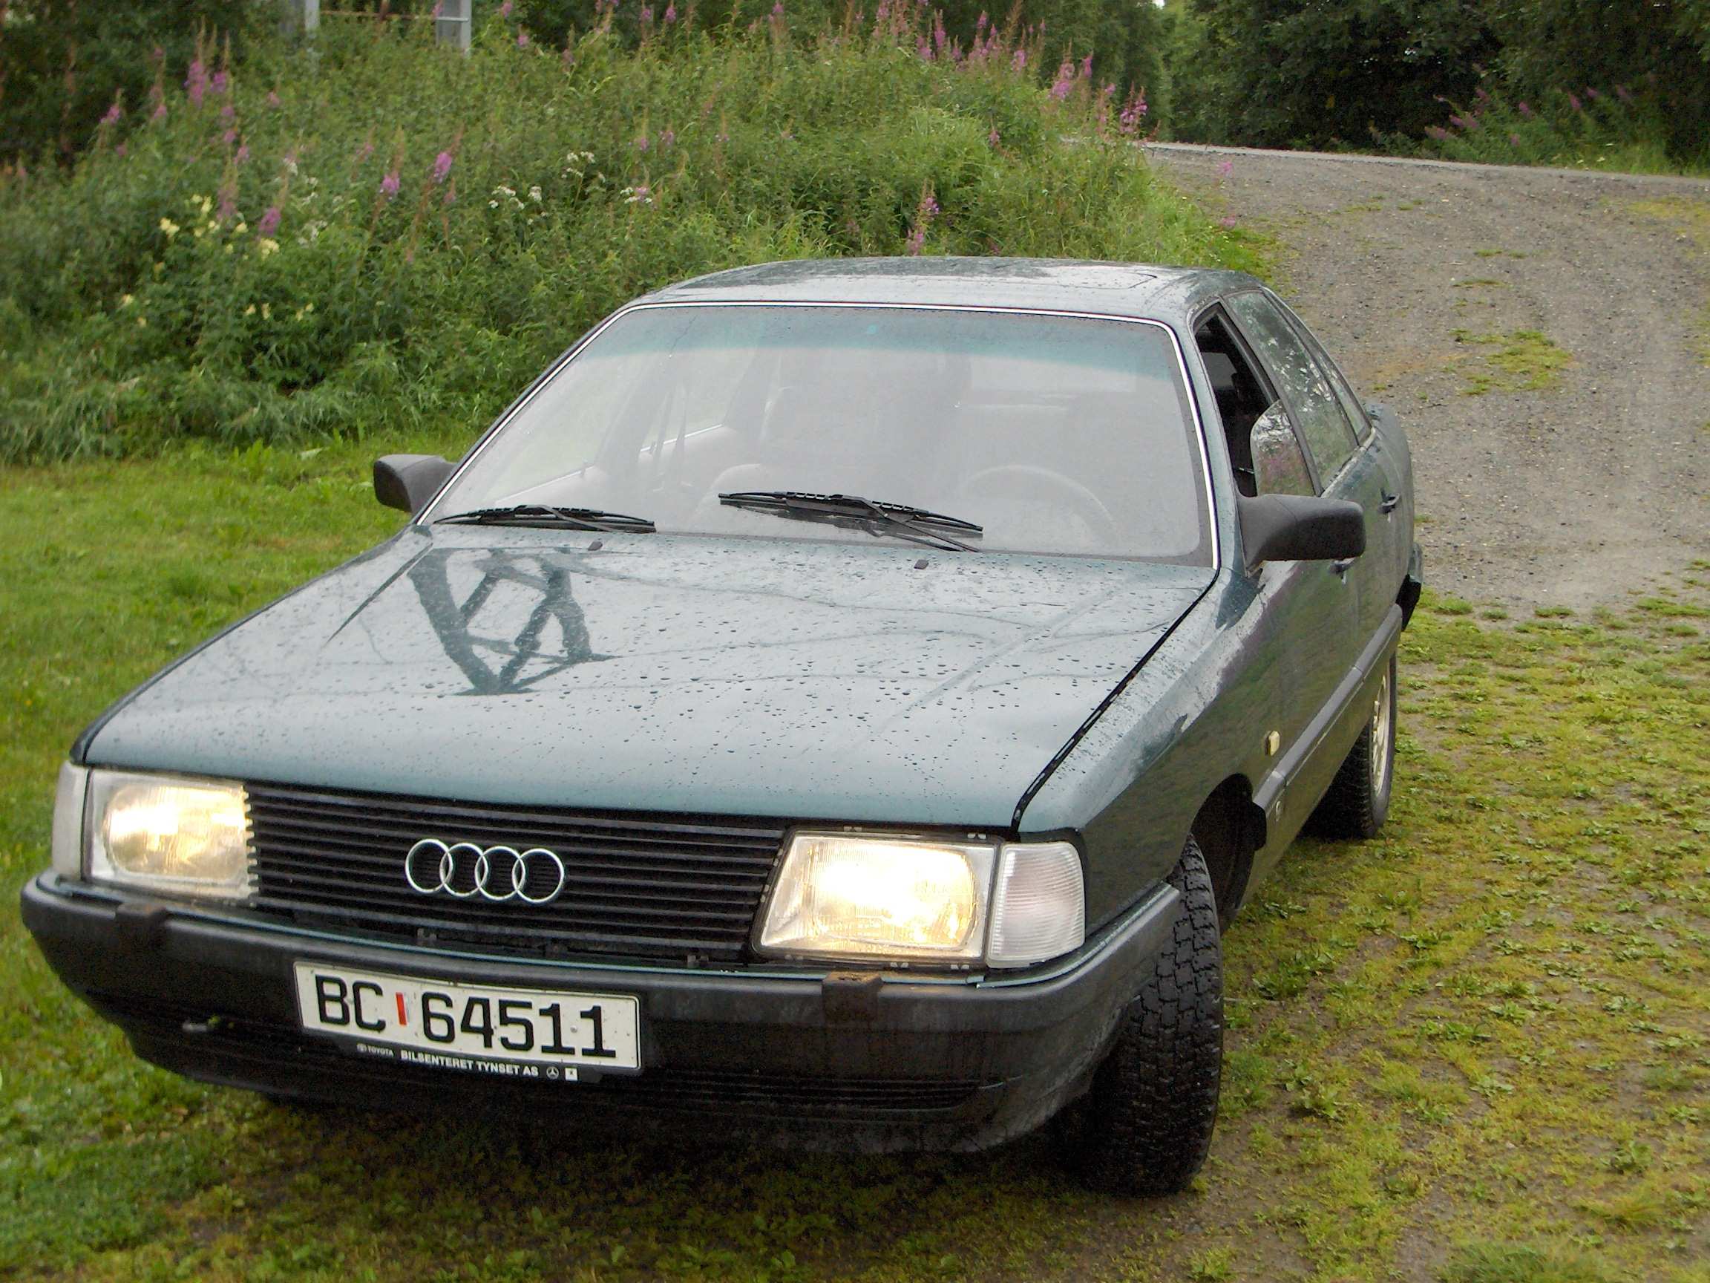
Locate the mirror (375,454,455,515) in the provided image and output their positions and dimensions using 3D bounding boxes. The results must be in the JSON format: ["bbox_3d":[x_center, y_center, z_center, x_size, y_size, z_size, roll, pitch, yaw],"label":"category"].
[{"bbox_3d":[-0.855,-0.309,6.071,0.215,0.130,0.145,4,10,16],"label":"mirror"}]

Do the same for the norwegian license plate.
[{"bbox_3d":[-0.545,0.530,4.300,0.520,0.130,0.025,4,17,16],"label":"norwegian license plate"}]

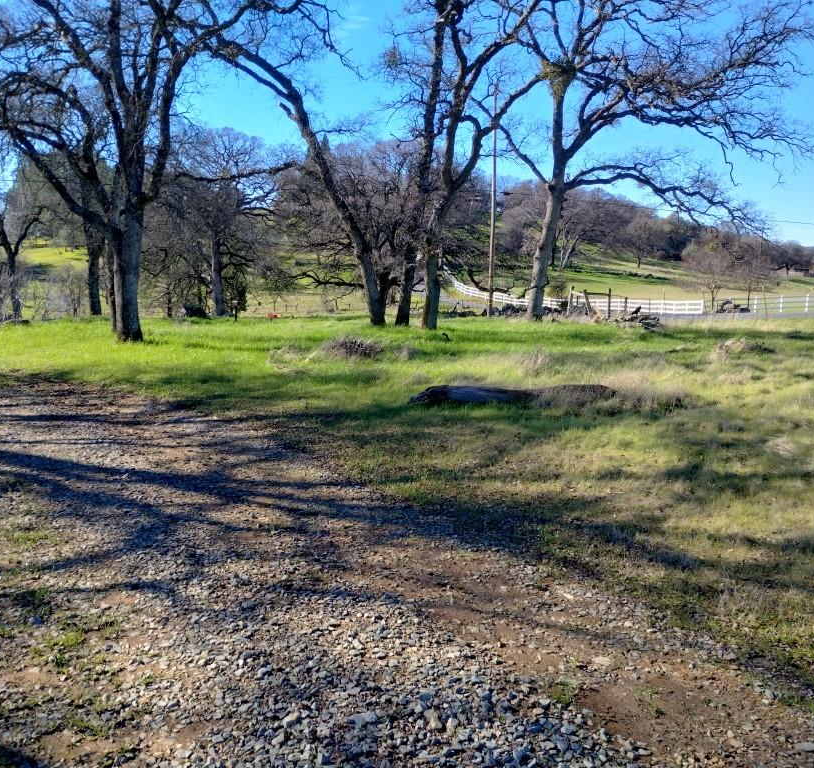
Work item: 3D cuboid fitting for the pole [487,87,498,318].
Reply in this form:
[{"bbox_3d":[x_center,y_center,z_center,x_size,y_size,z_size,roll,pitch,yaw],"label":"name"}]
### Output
[{"bbox_3d":[3.903,-8.140,37.361,0.280,10.380,0.280,1,7,0],"label":"pole"}]

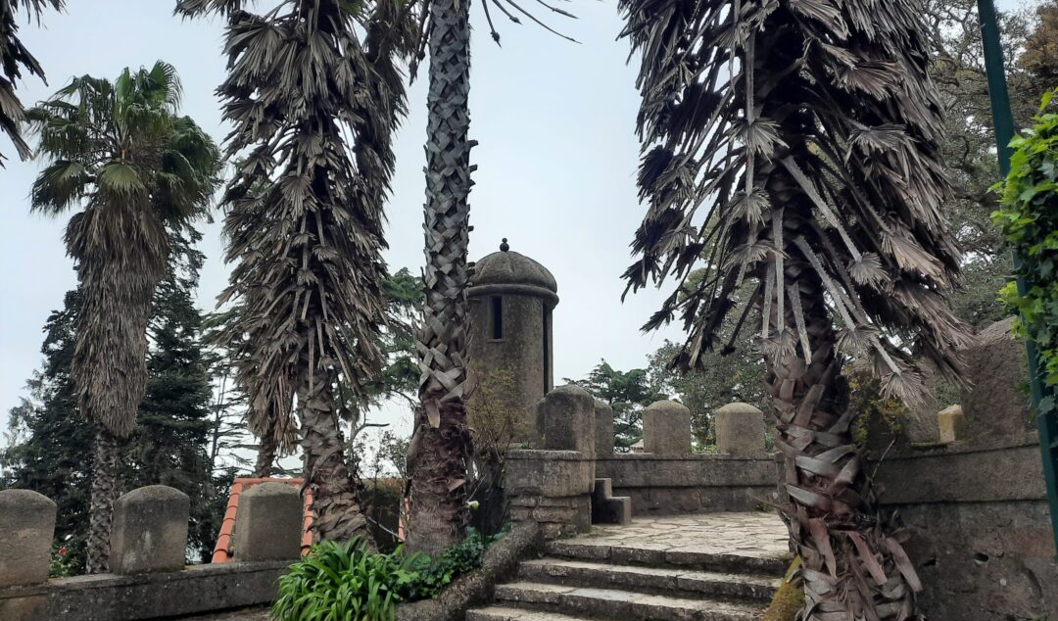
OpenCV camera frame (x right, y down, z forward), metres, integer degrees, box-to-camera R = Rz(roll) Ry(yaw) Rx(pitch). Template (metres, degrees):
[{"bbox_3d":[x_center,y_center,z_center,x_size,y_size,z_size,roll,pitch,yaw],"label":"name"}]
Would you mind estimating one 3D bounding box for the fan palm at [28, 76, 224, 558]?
[{"bbox_3d":[-7.250,0.099,13.228,3.400,9.400,3.400,6,-13,-29],"label":"fan palm"}]

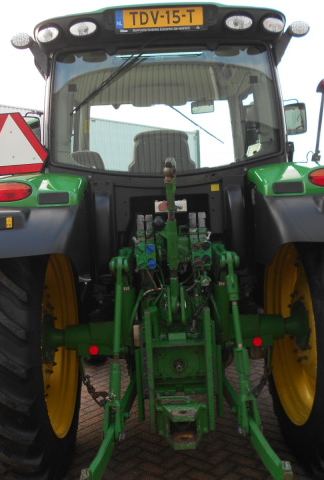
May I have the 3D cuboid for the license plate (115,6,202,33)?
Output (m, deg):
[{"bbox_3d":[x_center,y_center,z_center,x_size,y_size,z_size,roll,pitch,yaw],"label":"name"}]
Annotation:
[{"bbox_3d":[-0.015,-1.306,2.845,0.525,0.123,0.020,-2,4,-1],"label":"license plate"}]

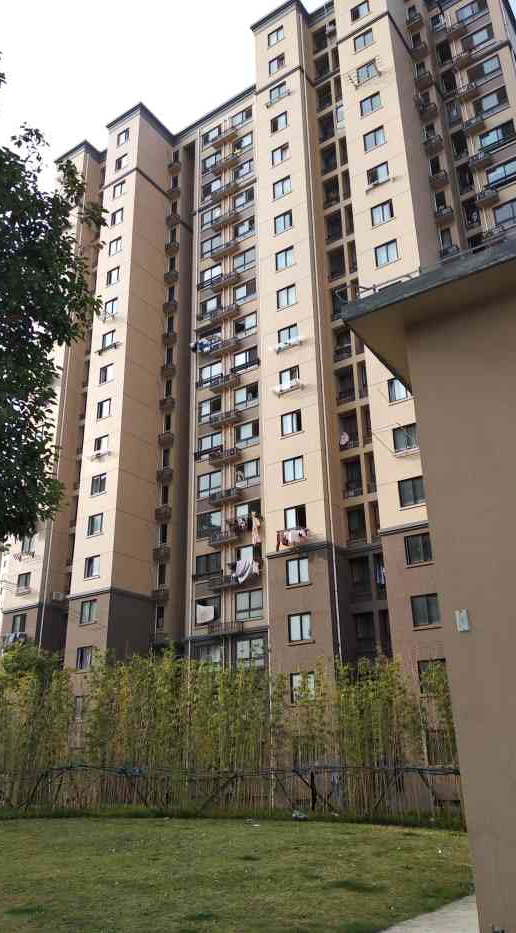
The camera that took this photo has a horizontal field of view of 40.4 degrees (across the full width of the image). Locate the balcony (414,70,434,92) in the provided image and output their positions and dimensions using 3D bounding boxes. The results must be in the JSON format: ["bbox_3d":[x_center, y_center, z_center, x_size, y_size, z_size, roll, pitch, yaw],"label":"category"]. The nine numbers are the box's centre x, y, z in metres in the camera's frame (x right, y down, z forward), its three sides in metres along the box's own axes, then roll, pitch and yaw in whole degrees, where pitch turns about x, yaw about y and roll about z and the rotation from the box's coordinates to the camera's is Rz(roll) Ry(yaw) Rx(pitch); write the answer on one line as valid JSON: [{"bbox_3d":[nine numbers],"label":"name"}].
[{"bbox_3d":[11.416,-26.474,48.276,1.113,0.820,0.586,-15,-26,31],"label":"balcony"}]

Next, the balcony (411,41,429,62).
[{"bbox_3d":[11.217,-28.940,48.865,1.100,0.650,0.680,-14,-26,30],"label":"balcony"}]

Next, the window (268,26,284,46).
[{"bbox_3d":[1.354,-31.986,52.286,1.299,1.369,0.145,-15,-26,30],"label":"window"}]

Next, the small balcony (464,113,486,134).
[{"bbox_3d":[14.020,-21.965,45.338,1.239,0.678,0.679,-15,-26,30],"label":"small balcony"}]

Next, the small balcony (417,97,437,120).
[{"bbox_3d":[11.323,-23.569,46.680,1.100,0.650,0.680,-14,-26,30],"label":"small balcony"}]

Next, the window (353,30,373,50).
[{"bbox_3d":[7.078,-28.277,46.653,1.273,1.320,0.120,-14,-26,30],"label":"window"}]

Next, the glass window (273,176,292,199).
[{"bbox_3d":[1.624,-18.572,46.785,1.299,1.369,0.145,-15,-26,30],"label":"glass window"}]

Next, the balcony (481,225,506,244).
[{"bbox_3d":[14.180,-13.846,42.011,1.239,0.708,0.679,-15,-26,30],"label":"balcony"}]

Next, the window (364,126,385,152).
[{"bbox_3d":[7.394,-20.691,44.334,1.351,1.321,0.177,-15,-26,30],"label":"window"}]

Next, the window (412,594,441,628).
[{"bbox_3d":[7.769,6.639,32.451,1.273,1.320,0.120,-14,-26,30],"label":"window"}]

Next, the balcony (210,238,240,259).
[{"bbox_3d":[-2.465,-16.847,54.702,2.183,0.678,0.649,-15,-26,30],"label":"balcony"}]

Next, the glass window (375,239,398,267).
[{"bbox_3d":[7.502,-12.322,40.651,1.341,1.371,0.153,-15,-26,31],"label":"glass window"}]

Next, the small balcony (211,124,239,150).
[{"bbox_3d":[-2.677,-27.573,59.096,2.183,0.679,0.649,-15,-26,30],"label":"small balcony"}]

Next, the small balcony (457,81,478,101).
[{"bbox_3d":[13.966,-24.695,46.456,1.239,0.678,0.679,-15,-26,30],"label":"small balcony"}]

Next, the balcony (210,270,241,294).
[{"bbox_3d":[-2.492,-14.383,54.216,2.340,0.712,0.610,-15,-26,31],"label":"balcony"}]

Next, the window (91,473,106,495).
[{"bbox_3d":[-11.078,1.253,48.677,1.299,1.296,0.117,-15,-26,31],"label":"window"}]

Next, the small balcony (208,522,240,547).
[{"bbox_3d":[-2.043,4.601,45.328,2.001,0.725,0.667,-15,-26,30],"label":"small balcony"}]

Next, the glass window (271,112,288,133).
[{"bbox_3d":[1.516,-23.938,48.985,1.299,1.369,0.145,-15,-26,30],"label":"glass window"}]

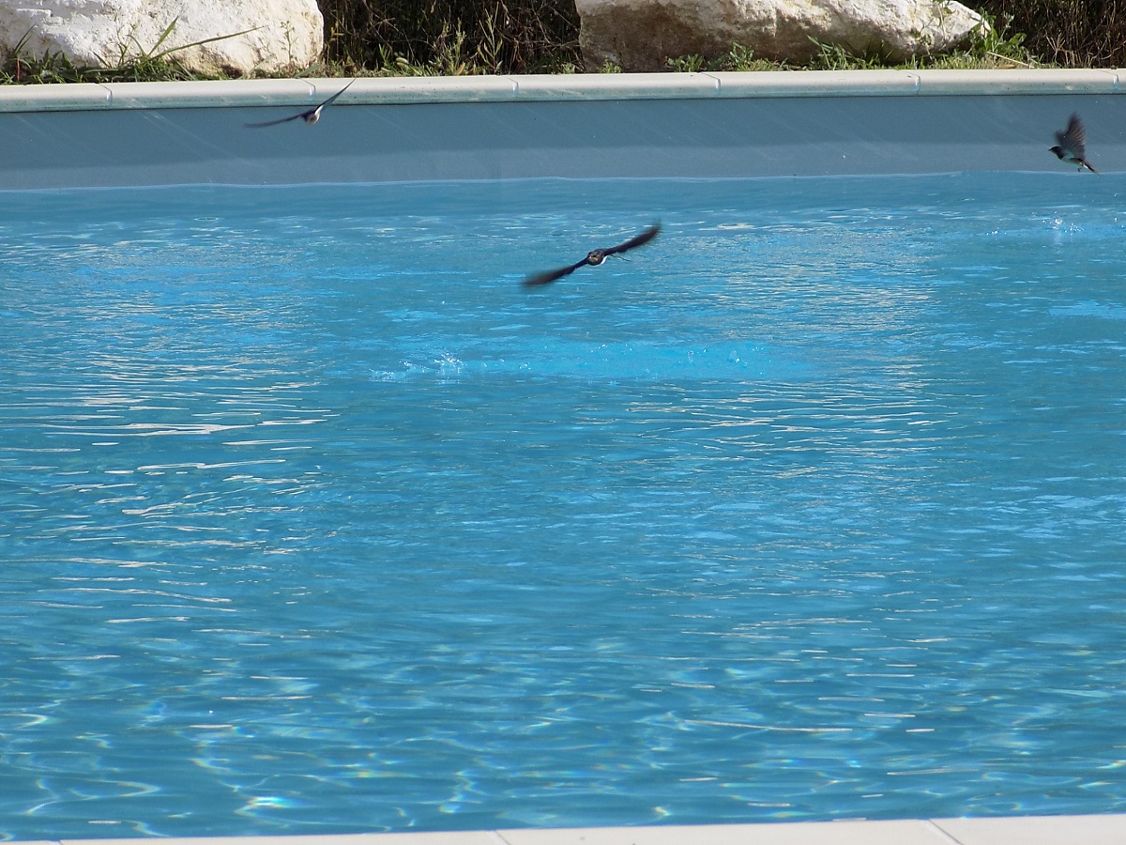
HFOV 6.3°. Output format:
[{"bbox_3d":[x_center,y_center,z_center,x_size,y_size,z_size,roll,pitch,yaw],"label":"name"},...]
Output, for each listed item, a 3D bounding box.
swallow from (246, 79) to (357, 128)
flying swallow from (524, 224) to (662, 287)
[{"bbox_3d":[-0.607,-0.730,24.200,0.290,0.065,0.160,-23,0,14],"label":"swallow"},{"bbox_3d":[0.068,-0.350,21.800,0.320,0.050,0.170,-24,0,16],"label":"flying swallow"}]

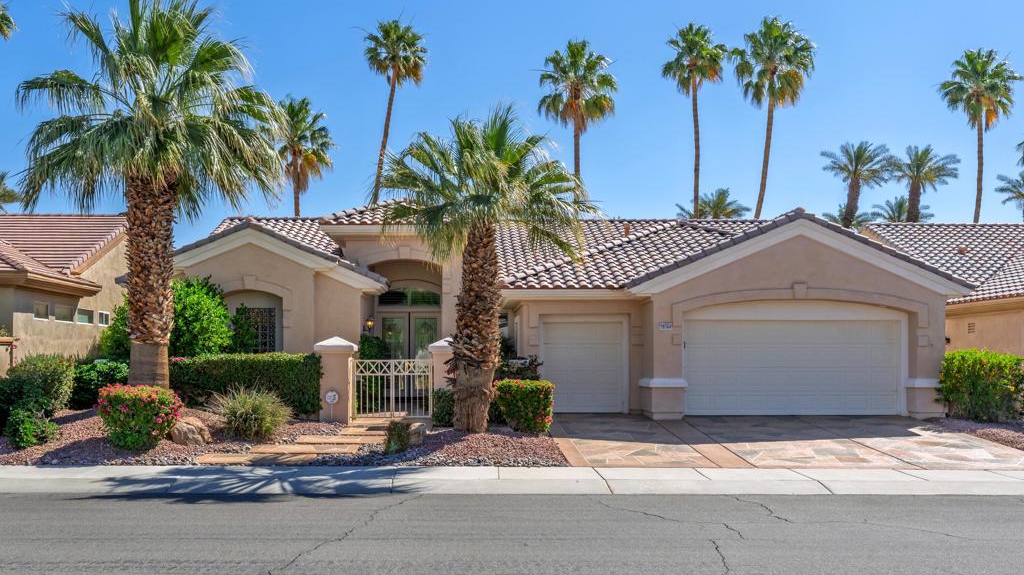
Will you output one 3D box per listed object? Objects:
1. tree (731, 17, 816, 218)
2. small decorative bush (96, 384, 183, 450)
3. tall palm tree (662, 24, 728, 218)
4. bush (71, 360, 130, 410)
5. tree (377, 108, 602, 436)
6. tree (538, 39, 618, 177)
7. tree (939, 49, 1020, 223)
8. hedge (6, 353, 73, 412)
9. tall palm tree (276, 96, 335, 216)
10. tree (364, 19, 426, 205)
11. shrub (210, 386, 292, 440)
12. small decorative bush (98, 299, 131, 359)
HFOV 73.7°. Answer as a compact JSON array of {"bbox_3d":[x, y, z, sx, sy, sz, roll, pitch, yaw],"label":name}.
[{"bbox_3d":[12.640,-4.400,33.000,4.000,17.400,3.900,0,0,0],"label":"tree"},{"bbox_3d":[-6.470,2.260,11.850,1.480,1.140,1.400,0,0,0],"label":"small decorative bush"},{"bbox_3d":[11.290,-6.540,42.000,4.000,19.280,4.000,0,0,0],"label":"tall palm tree"},{"bbox_3d":[-8.830,2.110,14.800,1.500,1.060,1.300,0,0,0],"label":"bush"},{"bbox_3d":[-0.450,-0.370,13.200,4.150,6.350,4.000,0,0,0],"label":"tree"},{"bbox_3d":[3.560,-5.050,36.500,4.100,16.310,4.100,0,0,0],"label":"tree"},{"bbox_3d":[23.280,-3.750,34.000,3.900,16.300,3.800,0,0,0],"label":"tree"},{"bbox_3d":[-9.650,1.990,14.000,1.400,1.220,1.300,0,0,0],"label":"hedge"},{"bbox_3d":[-12.070,-3.840,38.500,4.000,13.870,4.000,0,0,0],"label":"tall palm tree"},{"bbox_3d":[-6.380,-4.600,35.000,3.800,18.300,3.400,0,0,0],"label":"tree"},{"bbox_3d":[-4.730,2.290,12.400,1.450,0.980,1.350,0,0,0],"label":"shrub"},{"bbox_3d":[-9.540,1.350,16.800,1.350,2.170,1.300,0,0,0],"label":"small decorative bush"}]

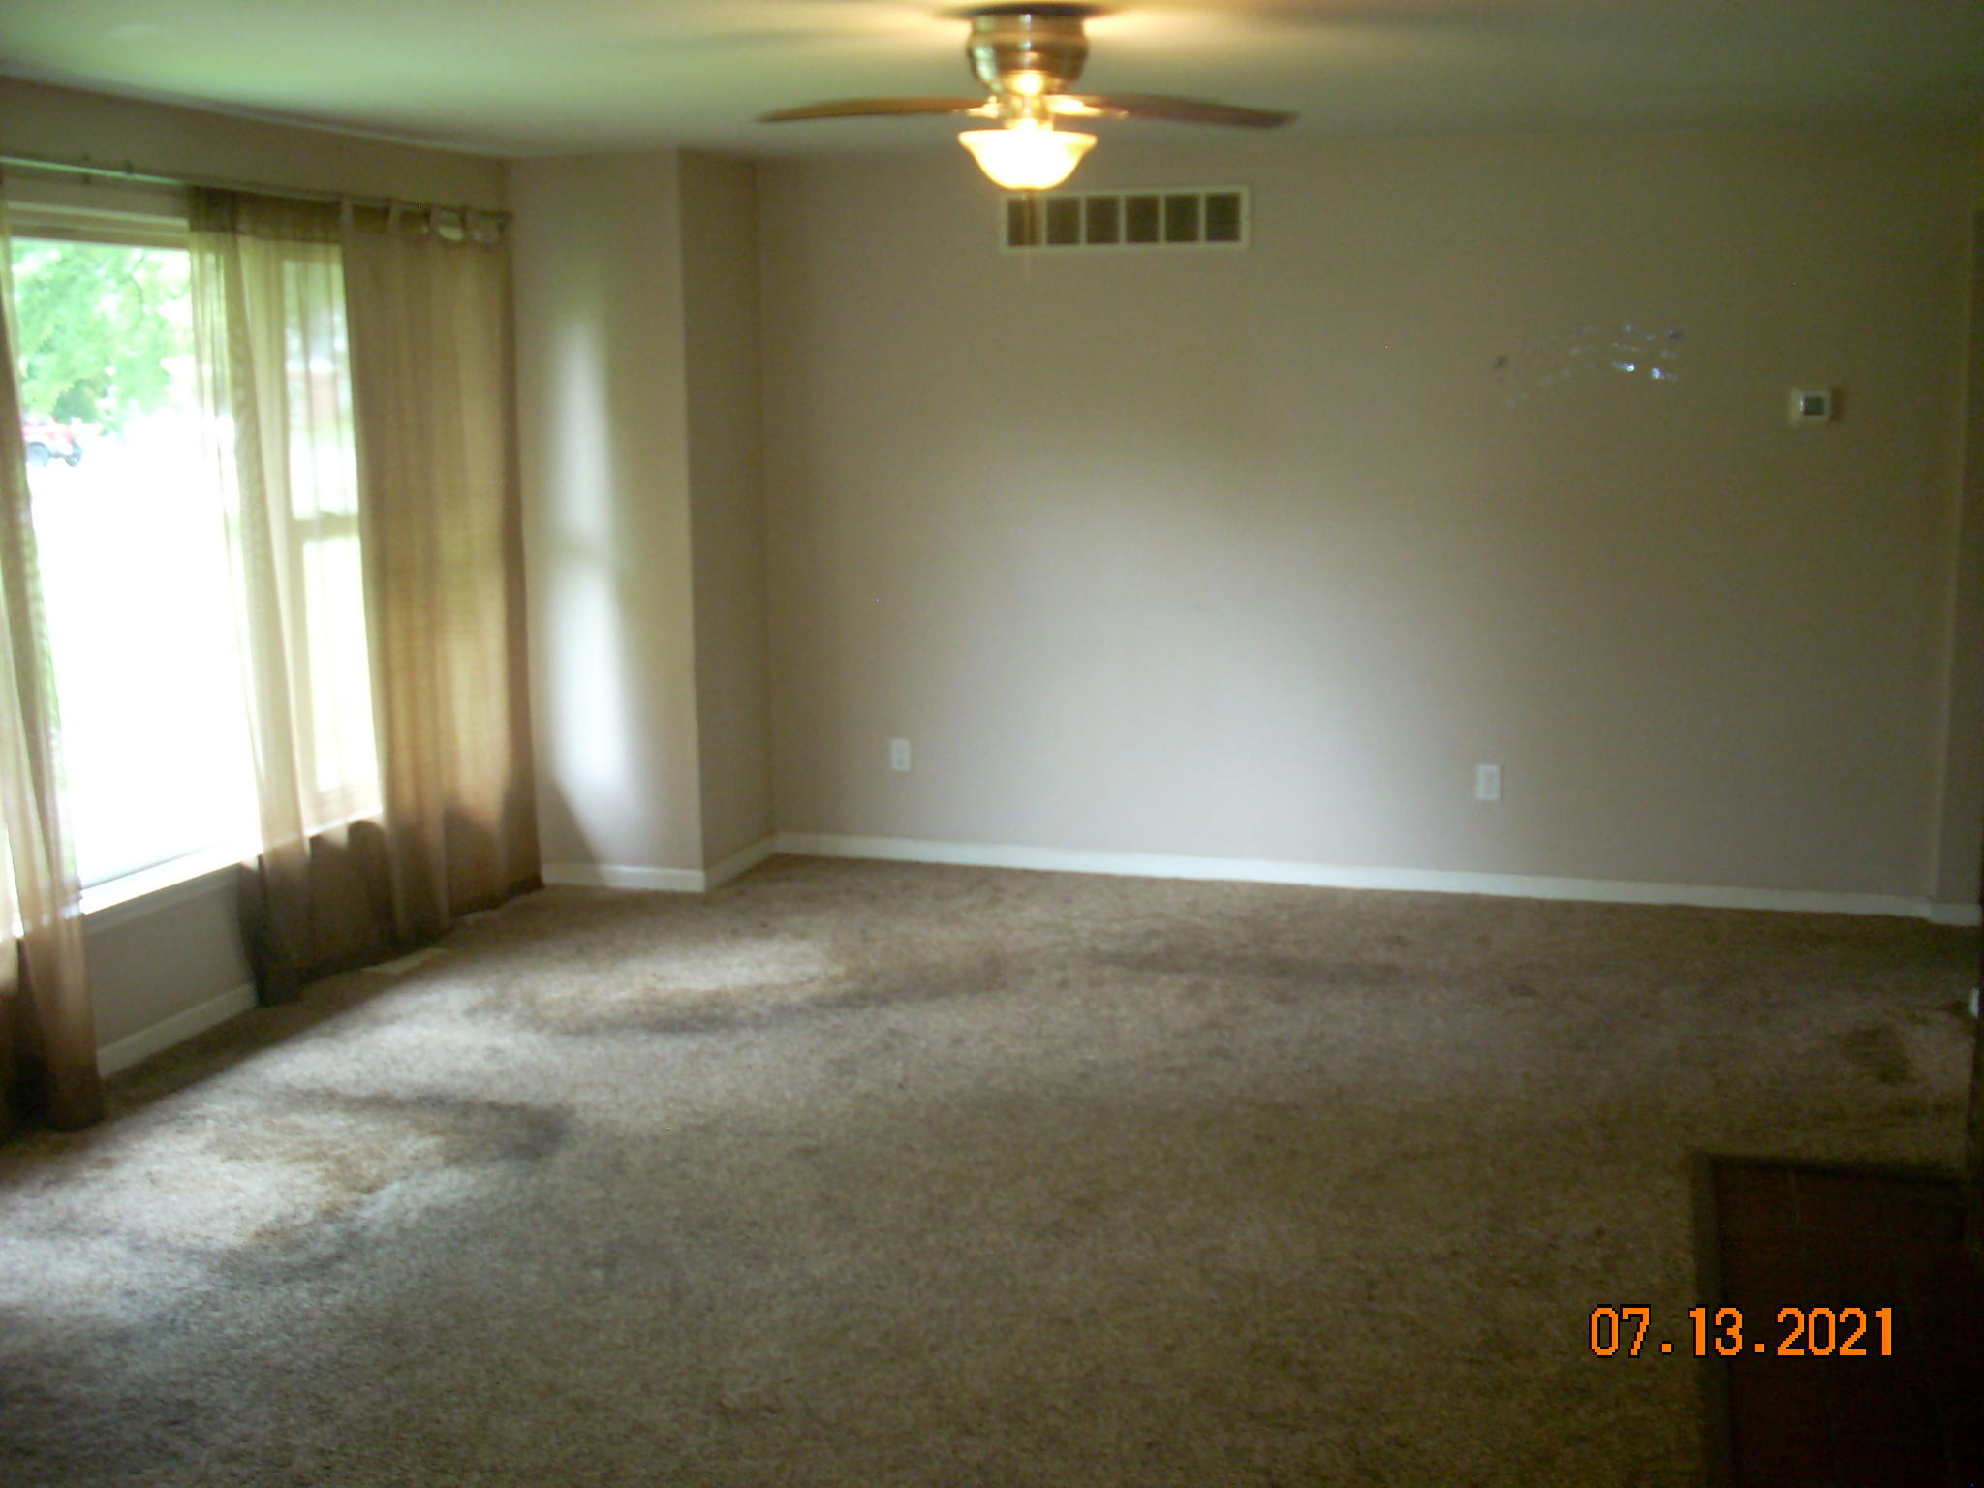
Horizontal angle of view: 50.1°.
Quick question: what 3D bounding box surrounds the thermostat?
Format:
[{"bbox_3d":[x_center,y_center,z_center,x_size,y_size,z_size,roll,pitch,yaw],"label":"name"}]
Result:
[{"bbox_3d":[2.471,-1.017,6.396,0.120,0.100,0.028,2,10,17],"label":"thermostat"}]

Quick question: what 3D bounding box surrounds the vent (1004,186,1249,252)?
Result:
[{"bbox_3d":[0.438,-1.716,6.934,0.820,0.200,0.025,2,10,17],"label":"vent"}]

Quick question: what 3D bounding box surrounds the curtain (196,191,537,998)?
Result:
[{"bbox_3d":[-1.763,-0.466,6.254,0.120,2.160,1.540,2,10,17],"label":"curtain"}]

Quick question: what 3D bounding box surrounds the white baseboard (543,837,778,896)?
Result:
[{"bbox_3d":[-1.164,0.405,7.499,0.640,0.072,0.610,2,10,17],"label":"white baseboard"}]

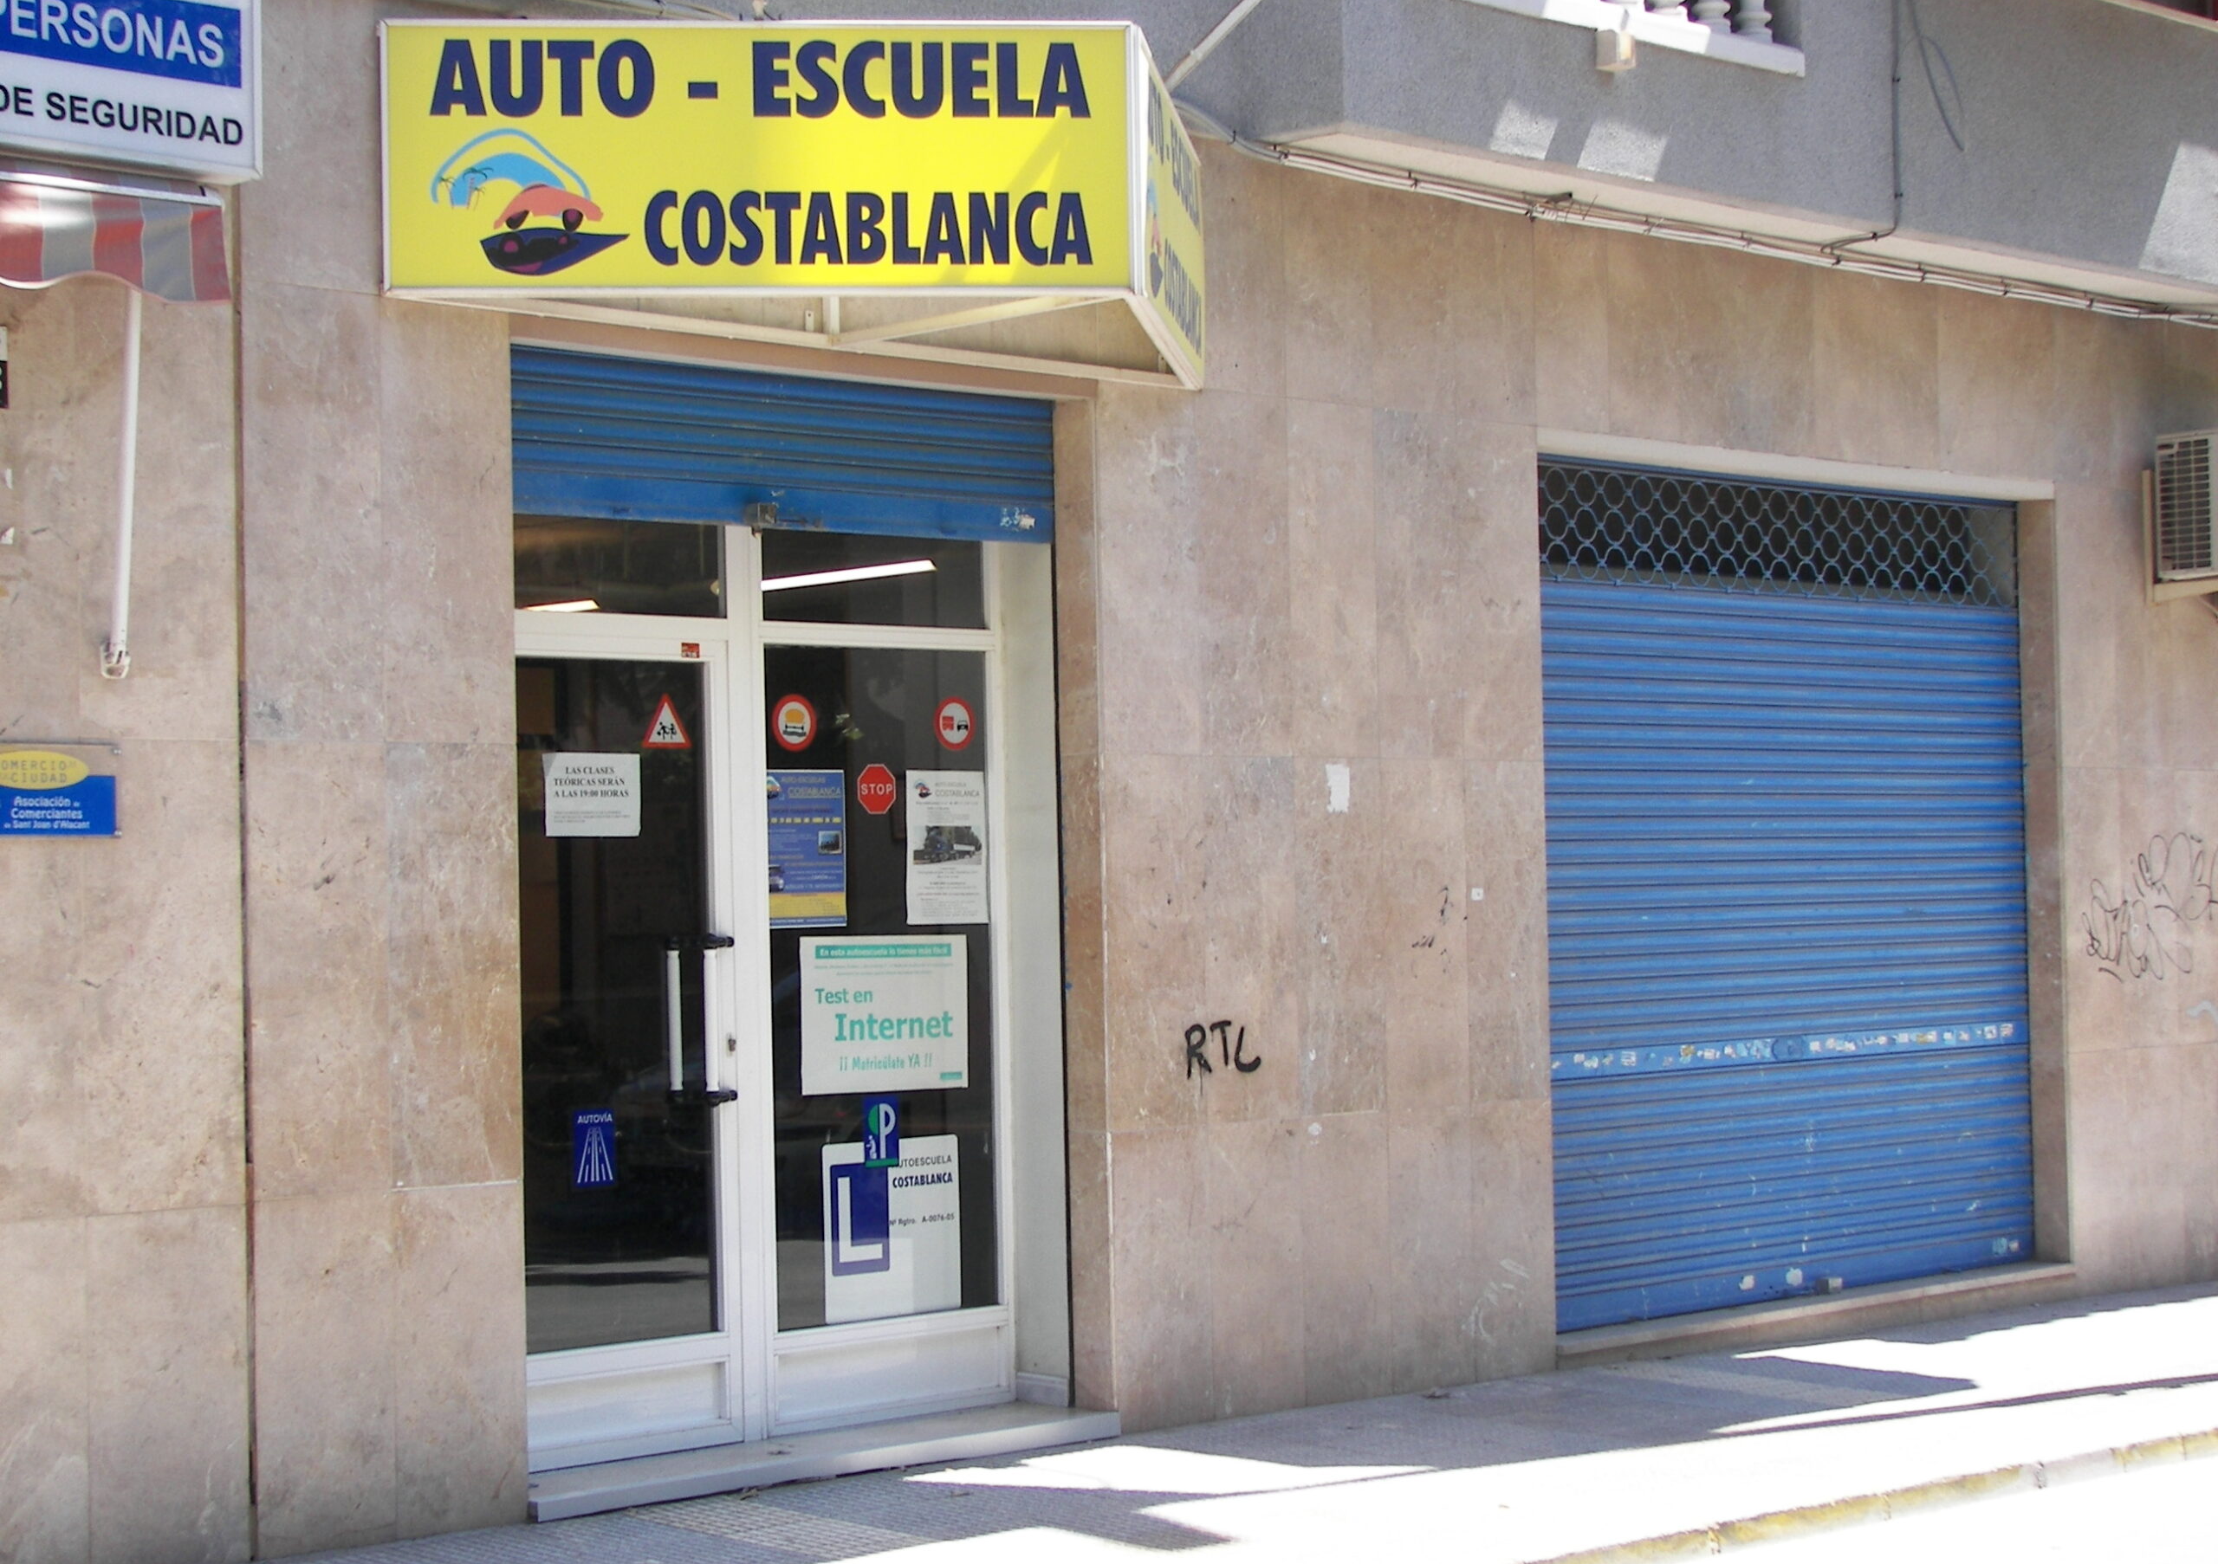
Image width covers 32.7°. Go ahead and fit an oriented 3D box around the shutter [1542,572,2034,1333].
[{"bbox_3d":[2.295,0.552,12.769,2.880,2.371,0.060,0,-2,-44],"label":"shutter"}]

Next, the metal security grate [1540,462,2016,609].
[{"bbox_3d":[2.269,-0.824,12.804,2.880,0.383,0.045,0,-2,-44],"label":"metal security grate"}]

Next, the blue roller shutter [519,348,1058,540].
[{"bbox_3d":[-0.843,-0.859,9.815,1.920,0.405,0.060,0,-2,-44],"label":"blue roller shutter"}]

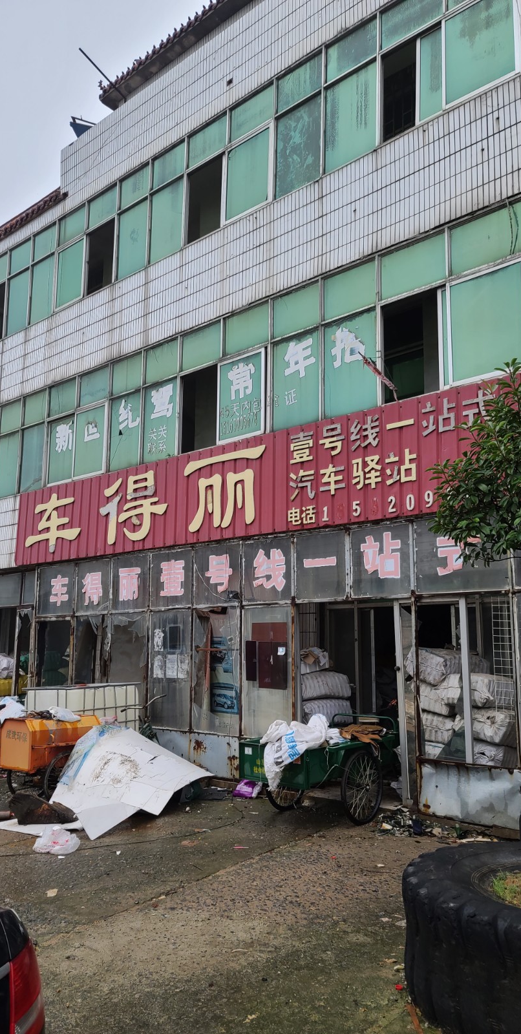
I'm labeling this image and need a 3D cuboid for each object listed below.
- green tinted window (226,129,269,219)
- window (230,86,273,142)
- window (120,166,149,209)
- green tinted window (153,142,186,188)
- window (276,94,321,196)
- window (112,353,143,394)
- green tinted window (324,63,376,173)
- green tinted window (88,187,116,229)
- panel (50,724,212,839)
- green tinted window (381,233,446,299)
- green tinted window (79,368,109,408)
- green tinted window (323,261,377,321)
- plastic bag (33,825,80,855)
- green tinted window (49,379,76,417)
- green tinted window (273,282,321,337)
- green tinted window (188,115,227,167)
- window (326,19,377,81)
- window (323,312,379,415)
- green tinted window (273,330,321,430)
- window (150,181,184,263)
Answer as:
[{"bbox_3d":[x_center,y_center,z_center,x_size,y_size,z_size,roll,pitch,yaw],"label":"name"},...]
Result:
[{"bbox_3d":[-0.194,-4.838,10.559,0.825,1.038,0.080,-8,-13,41],"label":"green tinted window"},{"bbox_3d":[-0.128,-5.747,10.662,0.837,0.458,0.080,-8,-13,41],"label":"window"},{"bbox_3d":[-1.929,-5.072,11.539,0.675,0.447,0.080,-8,-14,41],"label":"window"},{"bbox_3d":[-1.353,-5.174,11.022,0.705,0.471,0.060,-8,-13,41],"label":"green tinted window"},{"bbox_3d":[0.478,-4.570,9.265,0.723,1.091,0.080,-8,-14,41],"label":"window"},{"bbox_3d":[-1.943,-2.093,10.984,0.686,0.465,0.080,-8,-13,41],"label":"window"},{"bbox_3d":[1.057,-4.680,8.789,0.714,1.075,0.090,-9,-13,40],"label":"green tinted window"},{"bbox_3d":[-2.536,-4.956,12.030,0.715,0.454,0.090,-9,-13,40],"label":"green tinted window"},{"bbox_3d":[-1.471,2.629,7.618,1.400,0.760,1.700,-4,-11,24],"label":"panel"},{"bbox_3d":[1.622,-2.650,7.941,0.765,0.484,0.090,-9,-13,40],"label":"green tinted window"},{"bbox_3d":[-2.551,-1.999,11.540,0.711,0.470,0.090,-9,-13,40],"label":"green tinted window"},{"bbox_3d":[1.005,-2.528,8.393,0.697,0.480,0.080,-8,-14,41],"label":"green tinted window"},{"bbox_3d":[-1.605,2.539,5.878,0.360,0.217,0.288,0,-10,0],"label":"plastic bag"},{"bbox_3d":[-3.190,-1.919,12.094,0.707,0.494,0.090,-9,-13,40],"label":"green tinted window"},{"bbox_3d":[0.434,-2.444,8.894,0.712,0.477,0.080,-8,-14,41],"label":"green tinted window"},{"bbox_3d":[-0.804,-5.661,11.258,0.822,0.466,0.080,-8,-13,41],"label":"green tinted window"},{"bbox_3d":[1.092,-5.541,8.904,0.717,0.407,0.090,-9,-13,40],"label":"window"},{"bbox_3d":[1.055,-1.816,8.890,0.761,1.151,0.080,-8,-13,41],"label":"window"},{"bbox_3d":[0.430,-1.595,8.779,0.706,1.062,0.080,-8,-13,41],"label":"green tinted window"},{"bbox_3d":[-1.355,-4.290,10.846,0.699,1.034,0.080,-8,-13,41],"label":"window"}]

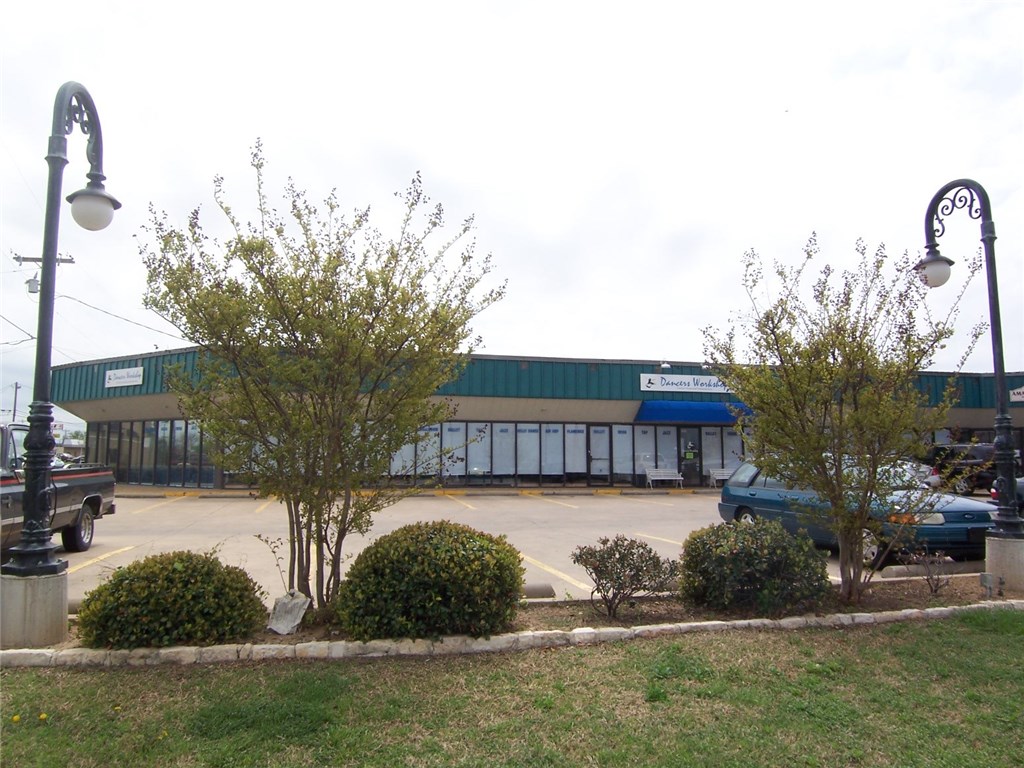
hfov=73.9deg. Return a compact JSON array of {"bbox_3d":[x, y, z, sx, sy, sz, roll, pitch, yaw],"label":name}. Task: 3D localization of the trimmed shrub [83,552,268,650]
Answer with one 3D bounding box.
[{"bbox_3d":[-2.940,1.791,5.940,1.650,0.730,1.350,0,-5,0],"label":"trimmed shrub"}]

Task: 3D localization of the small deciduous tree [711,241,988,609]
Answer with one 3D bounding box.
[{"bbox_3d":[3.470,0.317,7.202,2.900,3.900,2.700,0,-5,0],"label":"small deciduous tree"}]

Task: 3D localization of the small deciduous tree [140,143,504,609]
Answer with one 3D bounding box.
[{"bbox_3d":[-1.950,-0.155,6.994,3.600,4.800,3.300,0,-5,0],"label":"small deciduous tree"}]

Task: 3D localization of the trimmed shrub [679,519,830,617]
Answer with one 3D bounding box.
[{"bbox_3d":[2.480,1.815,7.012,1.520,0.880,1.400,0,-5,0],"label":"trimmed shrub"}]

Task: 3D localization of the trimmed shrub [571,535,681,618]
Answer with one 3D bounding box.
[{"bbox_3d":[1.040,1.800,6.411,1.020,0.800,0.950,0,-5,0],"label":"trimmed shrub"}]

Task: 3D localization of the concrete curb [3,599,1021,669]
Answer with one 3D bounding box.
[{"bbox_3d":[0.670,2.202,6.093,9.600,0.160,0.500,1,-5,-11],"label":"concrete curb"}]

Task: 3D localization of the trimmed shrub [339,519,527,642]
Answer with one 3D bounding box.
[{"bbox_3d":[-0.740,1.698,6.230,1.700,0.970,1.500,0,-5,0],"label":"trimmed shrub"}]

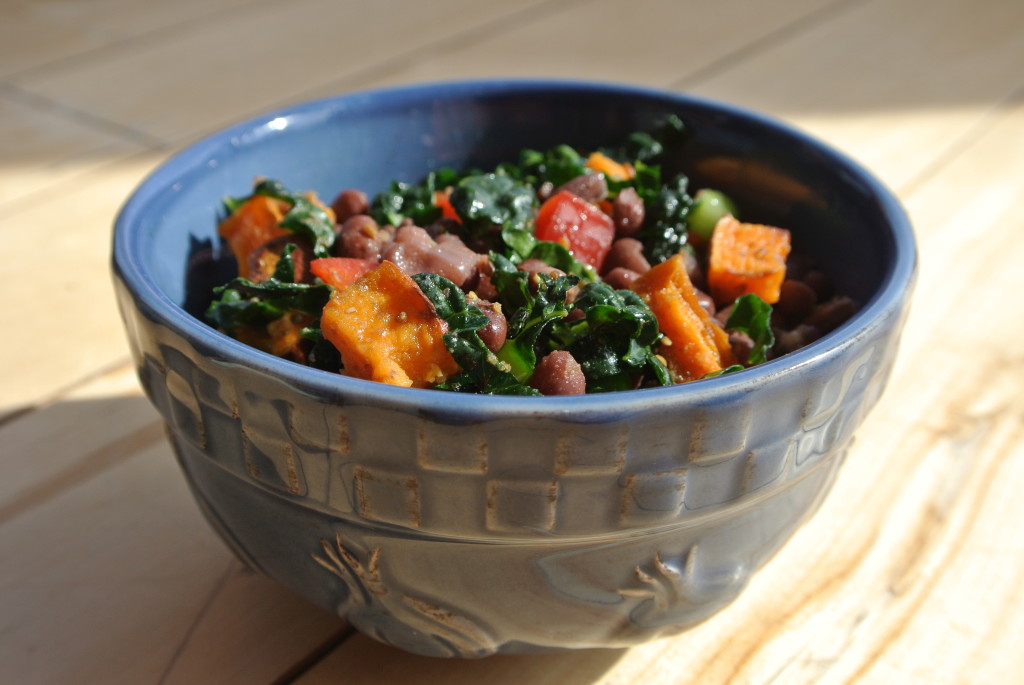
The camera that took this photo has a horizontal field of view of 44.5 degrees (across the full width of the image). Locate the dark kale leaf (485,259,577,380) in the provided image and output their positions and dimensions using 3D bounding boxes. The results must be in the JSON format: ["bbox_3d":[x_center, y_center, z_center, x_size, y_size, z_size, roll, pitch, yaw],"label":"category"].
[{"bbox_3d":[0.004,-0.005,0.238,0.017,0.017,0.018,0,30,0],"label":"dark kale leaf"}]

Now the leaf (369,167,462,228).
[{"bbox_3d":[-0.022,-0.034,0.291,0.022,0.010,0.013,0,30,0],"label":"leaf"}]

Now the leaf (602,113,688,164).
[{"bbox_3d":[0.033,-0.050,0.308,0.021,0.010,0.010,0,30,0],"label":"leaf"}]

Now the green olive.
[{"bbox_3d":[0.046,-0.029,0.285,0.011,0.011,0.011,0,30,0],"label":"green olive"}]

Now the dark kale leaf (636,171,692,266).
[{"bbox_3d":[0.034,-0.028,0.279,0.012,0.017,0.011,0,30,0],"label":"dark kale leaf"}]

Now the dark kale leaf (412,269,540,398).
[{"bbox_3d":[-0.007,-0.002,0.233,0.024,0.016,0.018,0,30,0],"label":"dark kale leaf"}]

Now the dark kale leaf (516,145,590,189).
[{"bbox_3d":[0.010,-0.043,0.305,0.017,0.008,0.010,0,30,0],"label":"dark kale leaf"}]

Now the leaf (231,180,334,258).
[{"bbox_3d":[-0.051,-0.028,0.278,0.024,0.013,0.014,0,30,0],"label":"leaf"}]

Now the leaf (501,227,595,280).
[{"bbox_3d":[0.007,-0.018,0.261,0.020,0.007,0.011,0,30,0],"label":"leaf"}]

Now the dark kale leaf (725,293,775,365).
[{"bbox_3d":[0.046,-0.003,0.241,0.010,0.012,0.008,0,30,0],"label":"dark kale leaf"}]

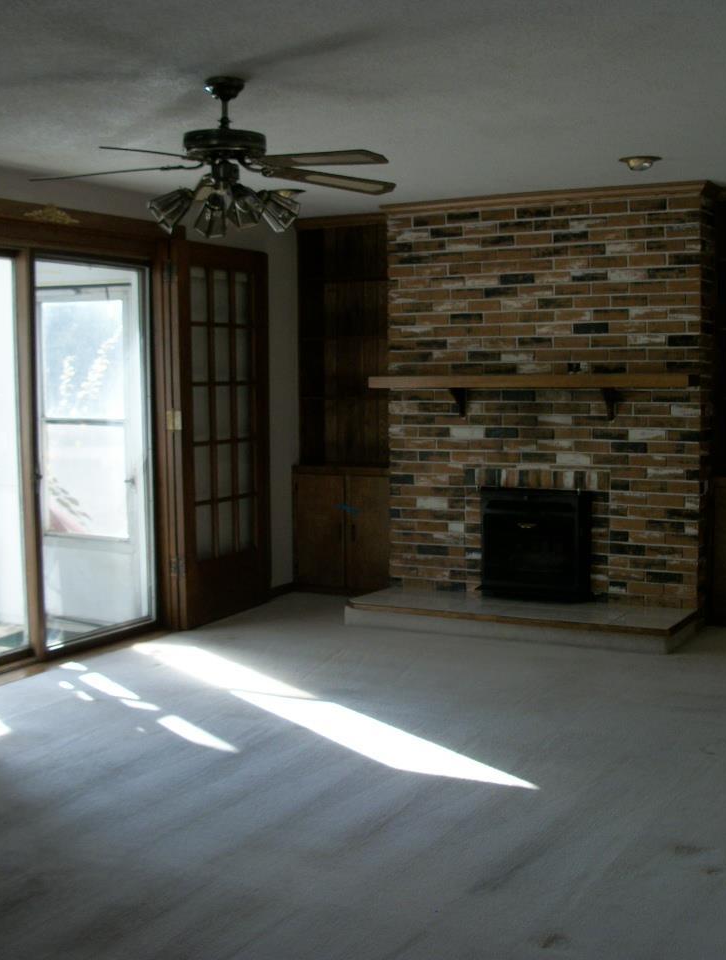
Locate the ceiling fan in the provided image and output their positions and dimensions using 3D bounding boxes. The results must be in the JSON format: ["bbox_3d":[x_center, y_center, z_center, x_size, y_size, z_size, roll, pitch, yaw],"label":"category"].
[{"bbox_3d":[-0.442,-1.039,3.841,1.280,0.505,1.280,2,6,29],"label":"ceiling fan"}]

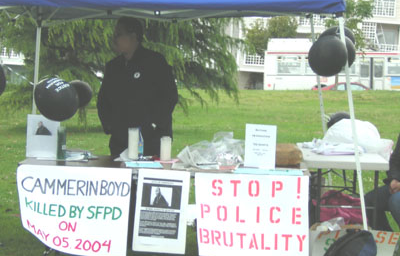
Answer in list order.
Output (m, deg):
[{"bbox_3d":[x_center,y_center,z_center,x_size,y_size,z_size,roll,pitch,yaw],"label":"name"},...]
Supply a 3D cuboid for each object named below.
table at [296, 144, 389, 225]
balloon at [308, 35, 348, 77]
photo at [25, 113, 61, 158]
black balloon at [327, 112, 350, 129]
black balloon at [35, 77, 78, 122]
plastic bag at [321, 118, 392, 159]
[{"bbox_3d":[1.059,0.557,8.330,0.640,0.740,1.420,2,5,1],"label":"table"},{"bbox_3d":[0.873,-0.489,7.300,0.268,0.278,0.268,2,4,5],"label":"balloon"},{"bbox_3d":[-1.027,0.059,7.050,0.216,0.285,0.040,2,-1,10],"label":"photo"},{"bbox_3d":[1.242,0.000,9.400,0.260,0.270,0.260,2,4,5],"label":"black balloon"},{"bbox_3d":[-0.918,-0.188,6.900,0.285,0.295,0.285,2,5,0],"label":"black balloon"},{"bbox_3d":[1.209,0.073,8.250,0.500,0.260,0.380,2,4,5],"label":"plastic bag"}]

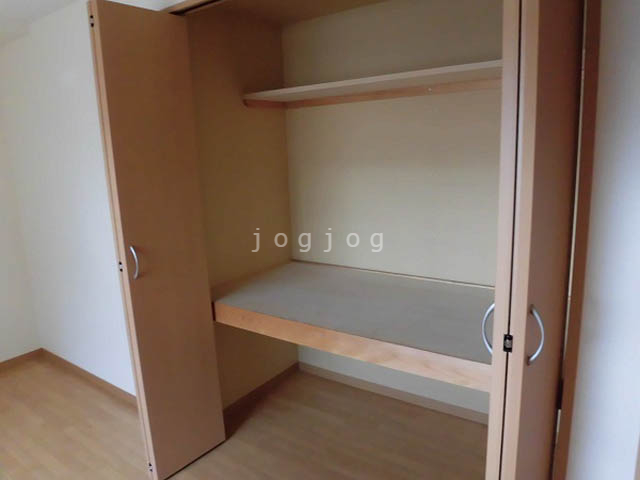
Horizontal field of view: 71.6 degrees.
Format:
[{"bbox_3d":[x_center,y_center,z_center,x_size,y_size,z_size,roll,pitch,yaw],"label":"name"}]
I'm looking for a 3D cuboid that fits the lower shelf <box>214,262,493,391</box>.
[{"bbox_3d":[0.281,0.318,2.070,1.677,0.094,0.837,5,13,34],"label":"lower shelf"}]

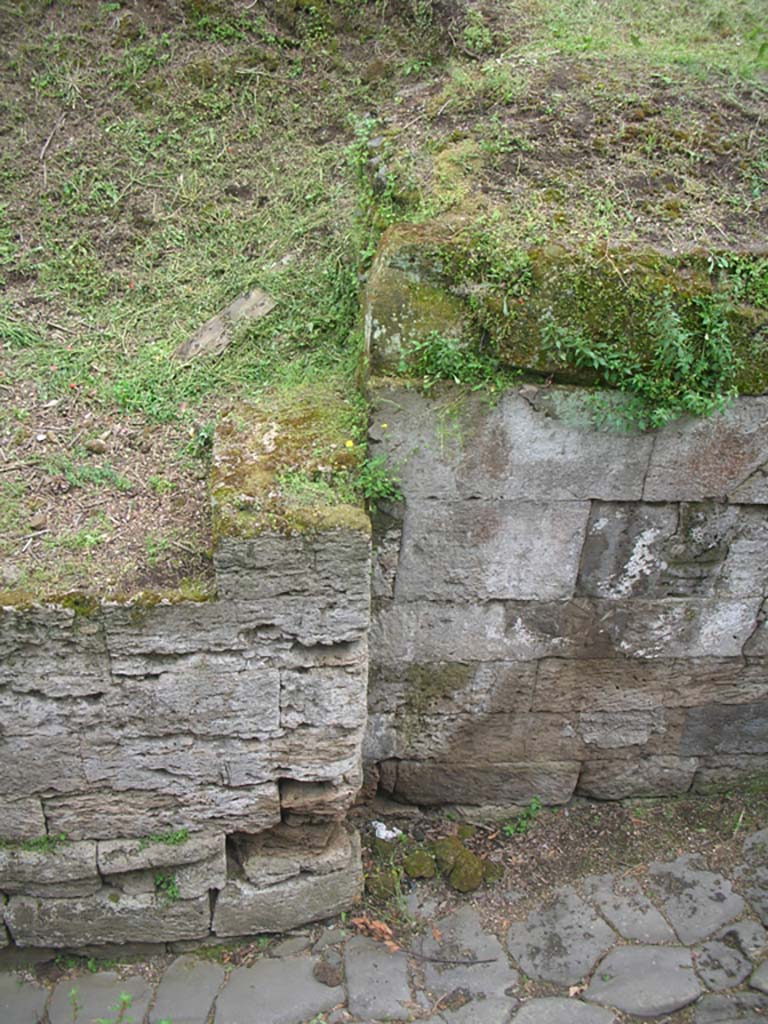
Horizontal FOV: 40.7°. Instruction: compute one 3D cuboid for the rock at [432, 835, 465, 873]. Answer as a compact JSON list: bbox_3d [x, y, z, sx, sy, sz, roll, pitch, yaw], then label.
[{"bbox_3d":[0.296,1.553,4.681,0.165,0.140,0.170,3,25,0],"label":"rock"}]

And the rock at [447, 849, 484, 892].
[{"bbox_3d":[0.365,1.588,4.586,0.165,0.150,0.190,3,25,0],"label":"rock"}]

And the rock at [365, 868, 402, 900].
[{"bbox_3d":[-0.002,1.638,4.553,0.165,0.120,0.150,3,25,0],"label":"rock"}]

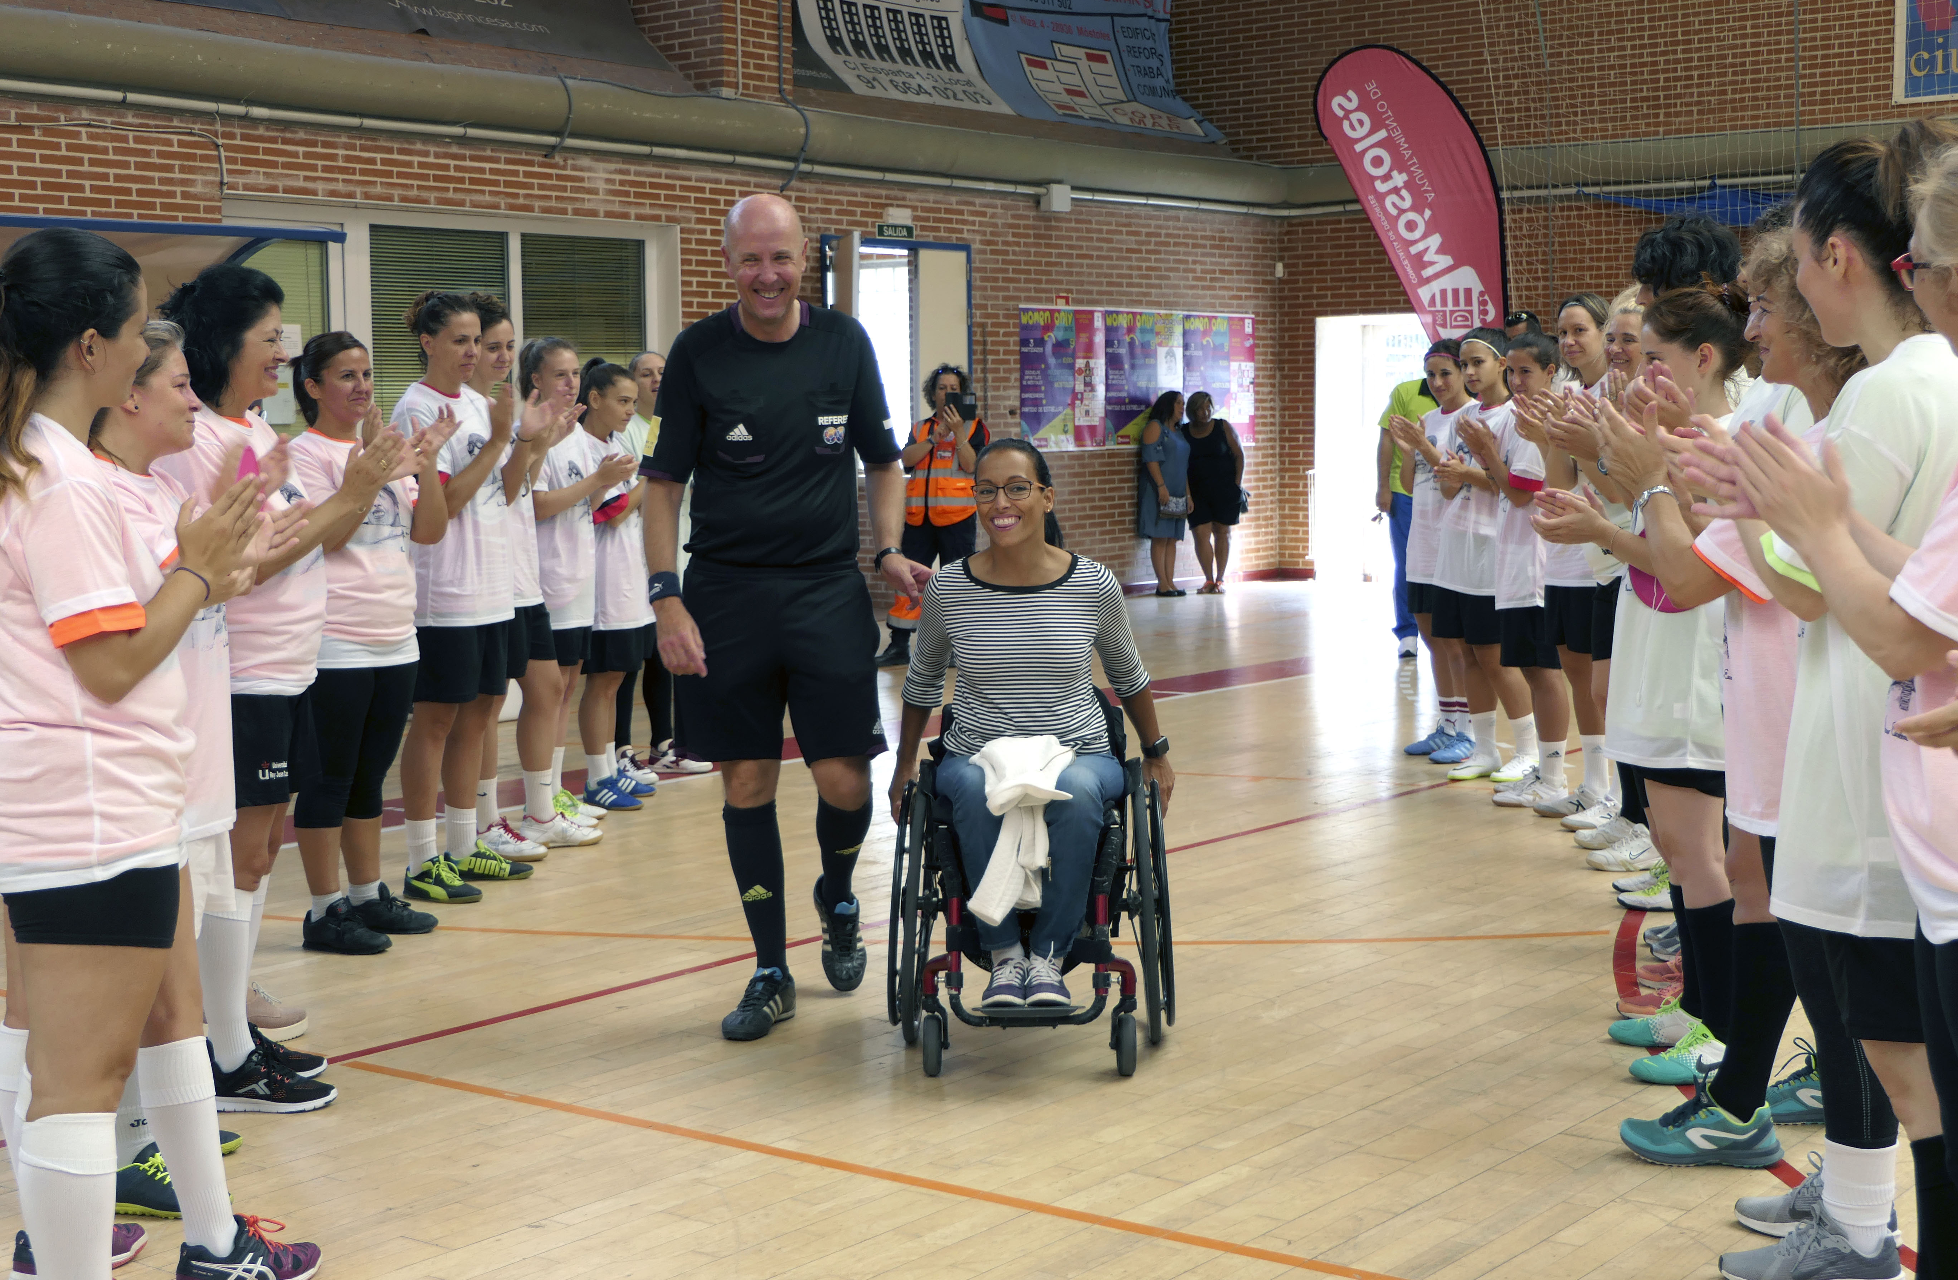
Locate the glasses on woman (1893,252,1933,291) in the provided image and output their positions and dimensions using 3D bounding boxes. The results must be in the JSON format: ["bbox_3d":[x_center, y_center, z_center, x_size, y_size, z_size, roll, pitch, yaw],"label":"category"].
[{"bbox_3d":[1.229,-0.456,3.200,0.140,0.047,0.140,-4,6,-33],"label":"glasses on woman"}]

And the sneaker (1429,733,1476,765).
[{"bbox_3d":[1.813,0.407,9.806,0.255,0.105,0.095,1,5,12],"label":"sneaker"}]

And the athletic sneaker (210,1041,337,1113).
[{"bbox_3d":[-1.393,0.859,5.150,0.270,0.120,0.100,0,5,4],"label":"athletic sneaker"}]

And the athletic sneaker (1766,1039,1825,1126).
[{"bbox_3d":[1.584,0.851,4.969,0.280,0.120,0.100,0,5,7],"label":"athletic sneaker"}]

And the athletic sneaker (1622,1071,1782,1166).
[{"bbox_3d":[1.315,0.880,4.748,0.285,0.135,0.105,1,5,13],"label":"athletic sneaker"}]

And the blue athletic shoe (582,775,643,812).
[{"bbox_3d":[-1.261,0.532,9.040,0.260,0.108,0.097,3,6,33],"label":"blue athletic shoe"}]

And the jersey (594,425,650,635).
[{"bbox_3d":[-1.267,-0.384,9.220,0.290,0.700,0.420,1,5,24],"label":"jersey"}]

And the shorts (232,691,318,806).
[{"bbox_3d":[-1.504,0.145,5.214,0.280,0.380,0.355,1,6,18],"label":"shorts"}]

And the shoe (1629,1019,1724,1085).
[{"bbox_3d":[1.449,0.827,5.264,0.275,0.115,0.100,0,5,10],"label":"shoe"}]

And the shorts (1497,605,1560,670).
[{"bbox_3d":[1.942,-0.091,9.130,0.260,0.390,0.340,-2,5,-14],"label":"shorts"}]

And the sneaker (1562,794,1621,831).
[{"bbox_3d":[1.998,0.554,8.476,0.280,0.105,0.100,-4,6,-30],"label":"sneaker"}]

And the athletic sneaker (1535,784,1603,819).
[{"bbox_3d":[1.946,0.523,8.555,0.265,0.110,0.100,0,5,10],"label":"athletic sneaker"}]

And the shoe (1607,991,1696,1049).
[{"bbox_3d":[1.480,0.797,5.577,0.270,0.115,0.100,0,5,10],"label":"shoe"}]

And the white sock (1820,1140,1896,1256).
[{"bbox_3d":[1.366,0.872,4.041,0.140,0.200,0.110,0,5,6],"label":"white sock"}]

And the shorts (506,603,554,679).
[{"bbox_3d":[-1.482,-0.062,8.200,0.290,0.400,0.360,1,5,15],"label":"shorts"}]

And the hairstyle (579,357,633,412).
[{"bbox_3d":[-1.310,-0.884,9.200,0.220,0.210,0.160,2,6,28],"label":"hairstyle"}]

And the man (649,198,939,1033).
[{"bbox_3d":[-0.426,-0.061,5.747,0.620,1.825,0.550,0,5,0],"label":"man"}]

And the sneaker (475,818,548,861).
[{"bbox_3d":[-1.445,0.623,8.052,0.266,0.110,0.098,2,6,20],"label":"sneaker"}]

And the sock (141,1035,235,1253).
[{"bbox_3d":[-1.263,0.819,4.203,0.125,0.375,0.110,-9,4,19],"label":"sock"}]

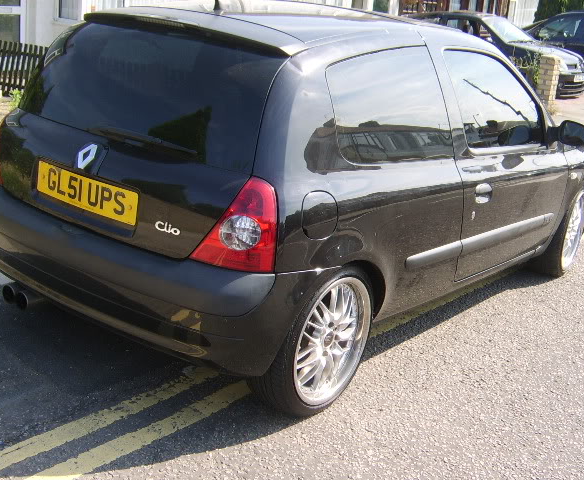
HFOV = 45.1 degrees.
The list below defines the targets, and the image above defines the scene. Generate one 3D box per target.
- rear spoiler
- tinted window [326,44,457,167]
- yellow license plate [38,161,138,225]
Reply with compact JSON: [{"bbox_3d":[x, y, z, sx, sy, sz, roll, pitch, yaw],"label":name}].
[{"bbox_3d":[-0.404,-0.734,2.388,1.050,0.110,0.210,18,20,35],"label":"rear spoiler"},{"bbox_3d":[0.349,-0.462,2.388,0.070,0.430,0.750,-6,5,40],"label":"tinted window"},{"bbox_3d":[-0.674,-0.155,2.283,0.520,0.112,0.018,18,16,35],"label":"yellow license plate"}]

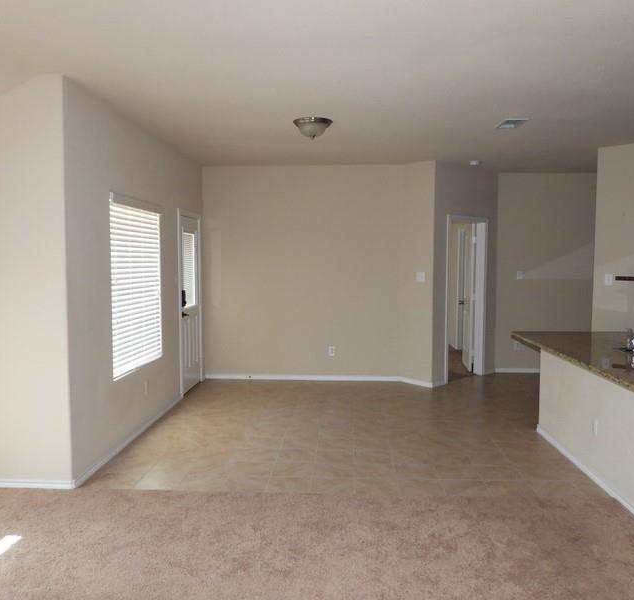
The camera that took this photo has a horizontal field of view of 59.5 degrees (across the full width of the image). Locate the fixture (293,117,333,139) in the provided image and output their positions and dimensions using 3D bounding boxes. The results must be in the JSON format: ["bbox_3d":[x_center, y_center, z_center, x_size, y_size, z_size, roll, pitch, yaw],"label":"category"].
[{"bbox_3d":[-0.031,-1.474,4.846,0.340,0.155,0.340,0,4,3],"label":"fixture"}]

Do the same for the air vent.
[{"bbox_3d":[1.723,-1.543,4.907,0.220,0.025,0.330,0,4,3],"label":"air vent"}]

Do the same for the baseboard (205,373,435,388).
[{"bbox_3d":[-0.020,1.025,7.072,2.910,0.075,0.310,0,4,3],"label":"baseboard"}]

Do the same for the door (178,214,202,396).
[{"bbox_3d":[-1.493,0.049,6.578,0.060,2.050,0.830,0,4,3],"label":"door"}]

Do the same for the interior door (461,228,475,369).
[{"bbox_3d":[2.180,-0.027,7.983,0.040,2.030,0.730,0,4,5],"label":"interior door"}]

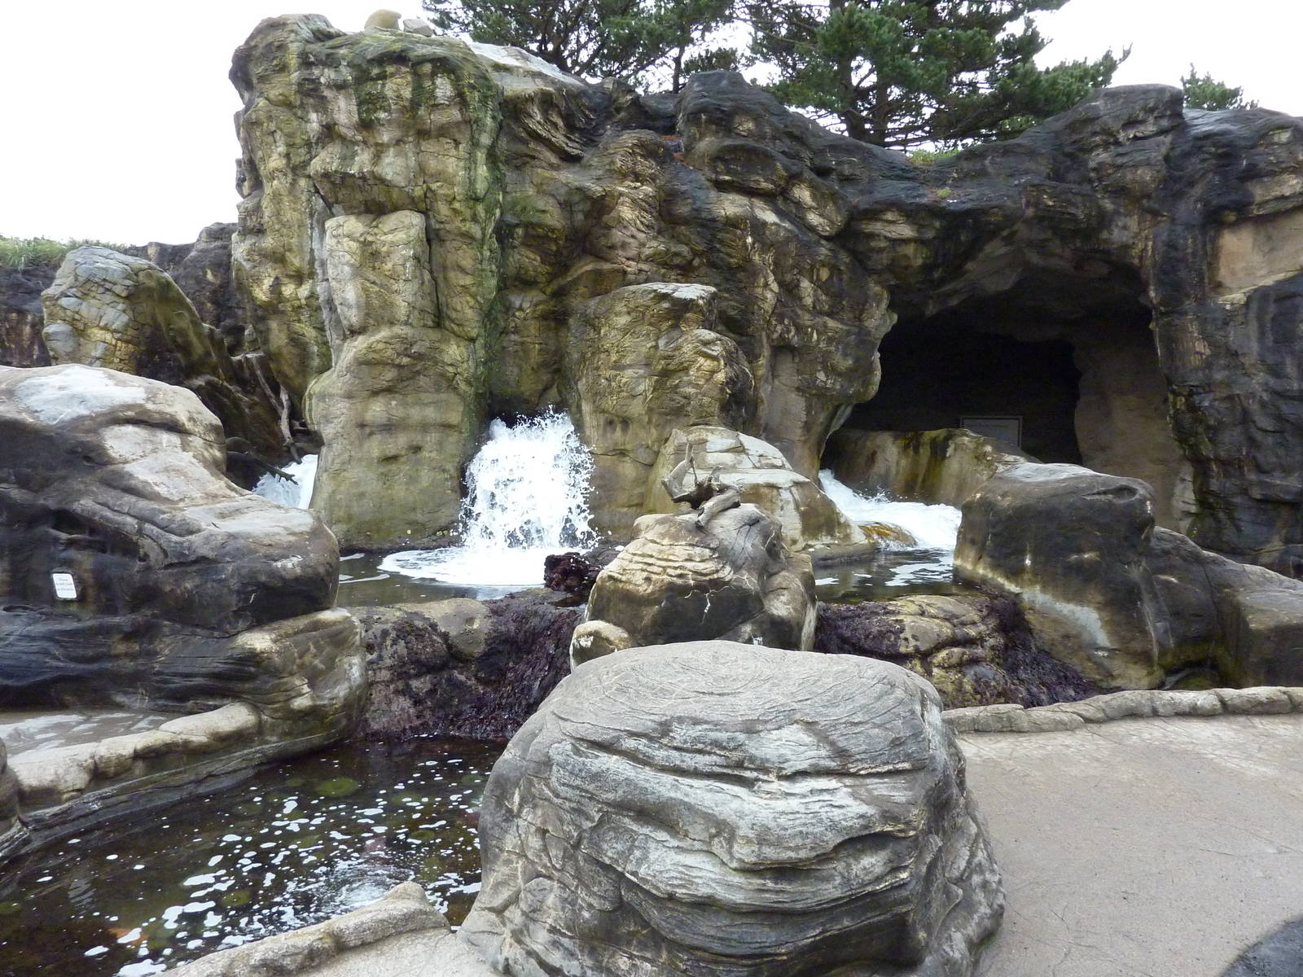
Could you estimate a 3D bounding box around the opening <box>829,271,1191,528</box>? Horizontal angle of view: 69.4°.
[{"bbox_3d":[3.400,-0.820,9.100,3.200,2.400,1.600,1,5,9],"label":"opening"}]

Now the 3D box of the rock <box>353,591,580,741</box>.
[{"bbox_3d":[-1.010,0.980,5.250,1.270,0.720,0.750,0,5,0],"label":"rock"}]

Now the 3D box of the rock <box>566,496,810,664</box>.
[{"bbox_3d":[0.240,0.570,5.450,1.330,0.950,1.100,0,5,0],"label":"rock"}]

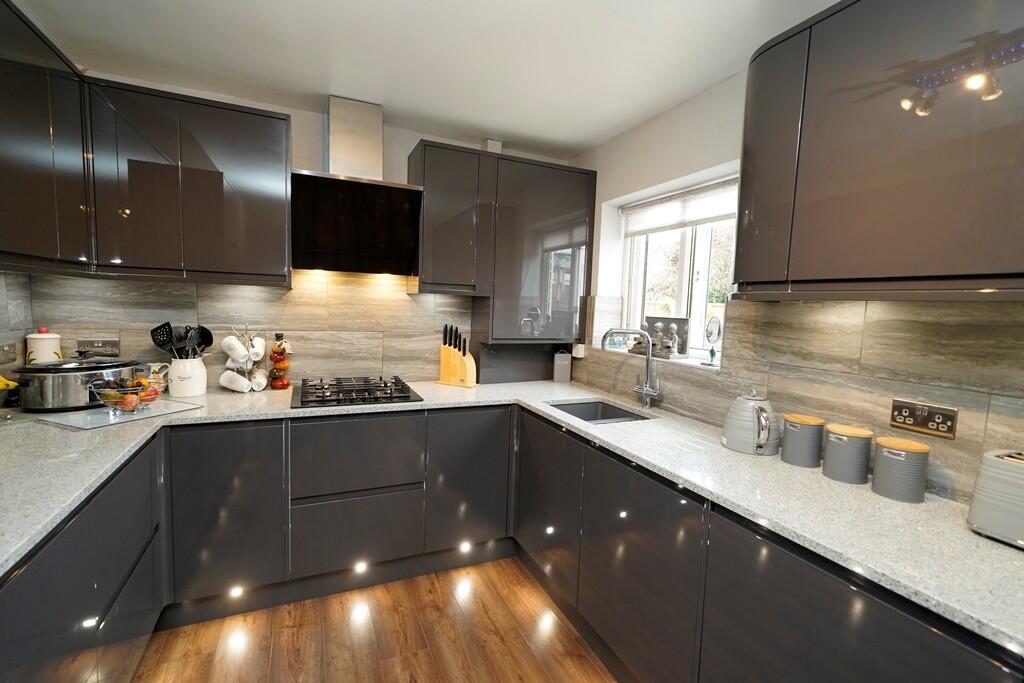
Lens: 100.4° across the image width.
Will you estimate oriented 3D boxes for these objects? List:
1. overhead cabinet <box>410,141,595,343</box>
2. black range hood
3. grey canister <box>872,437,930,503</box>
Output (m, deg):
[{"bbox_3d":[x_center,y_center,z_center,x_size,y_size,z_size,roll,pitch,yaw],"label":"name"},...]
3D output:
[{"bbox_3d":[-0.057,-0.524,2.580,1.067,1.047,0.340,0,5,-24],"label":"overhead cabinet"},{"bbox_3d":[-0.832,-0.585,2.291,0.604,0.460,0.360,0,5,-24],"label":"black range hood"},{"bbox_3d":[1.065,0.349,1.171,0.108,0.146,0.108,0,5,-24],"label":"grey canister"}]

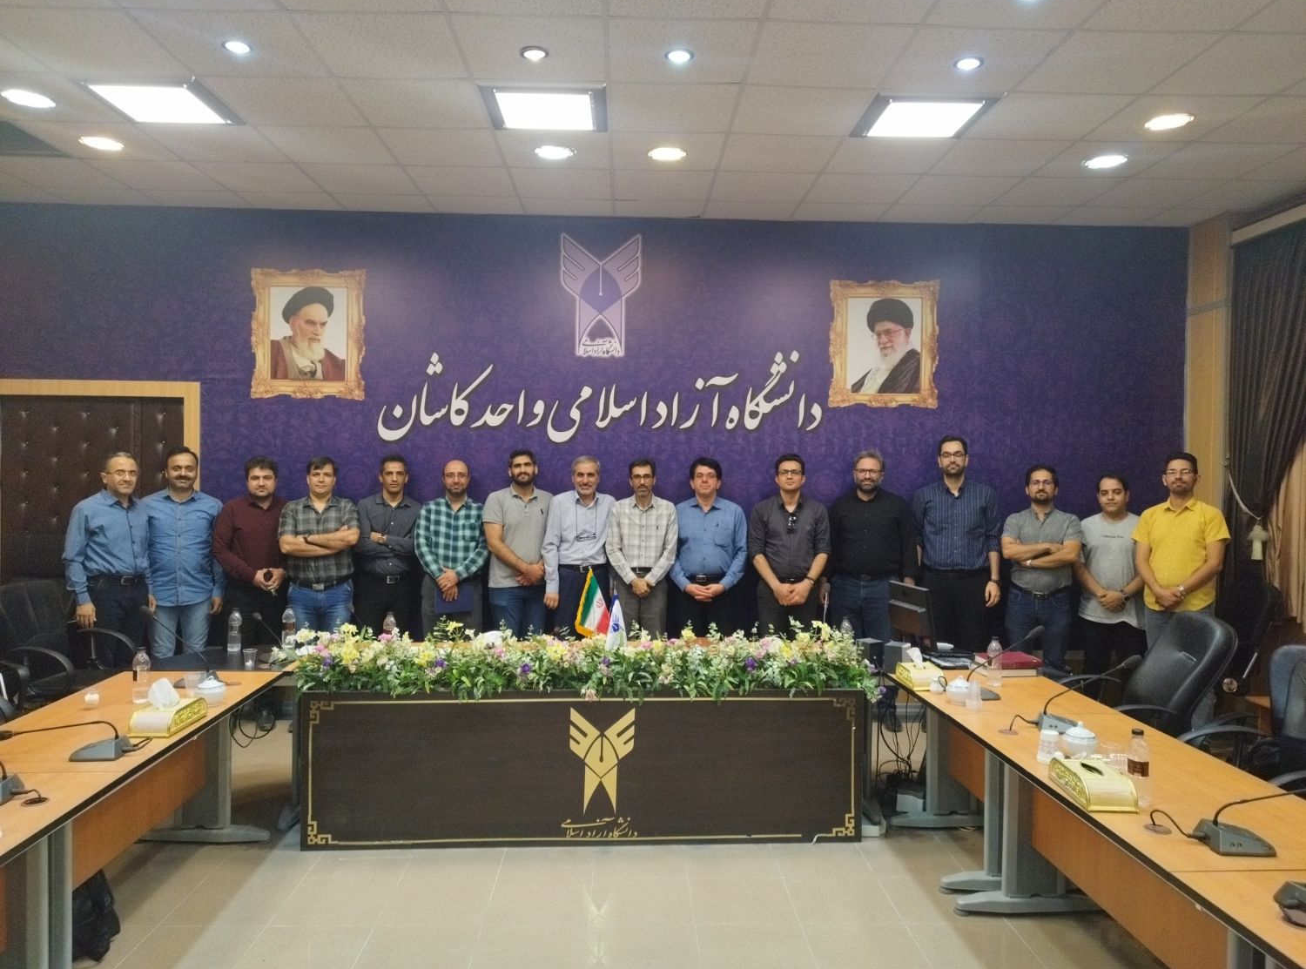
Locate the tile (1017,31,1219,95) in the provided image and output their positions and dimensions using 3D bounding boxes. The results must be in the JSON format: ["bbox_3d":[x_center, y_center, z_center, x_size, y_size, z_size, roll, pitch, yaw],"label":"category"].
[{"bbox_3d":[1.936,-1.784,3.820,0.600,0.020,0.600,0,1,-2],"label":"tile"}]

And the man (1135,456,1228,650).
[{"bbox_3d":[3.246,0.717,5.567,0.540,1.840,0.310,1,1,20],"label":"man"}]

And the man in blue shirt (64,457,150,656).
[{"bbox_3d":[-3.357,0.678,5.586,0.310,1.765,0.490,2,2,43],"label":"man in blue shirt"}]

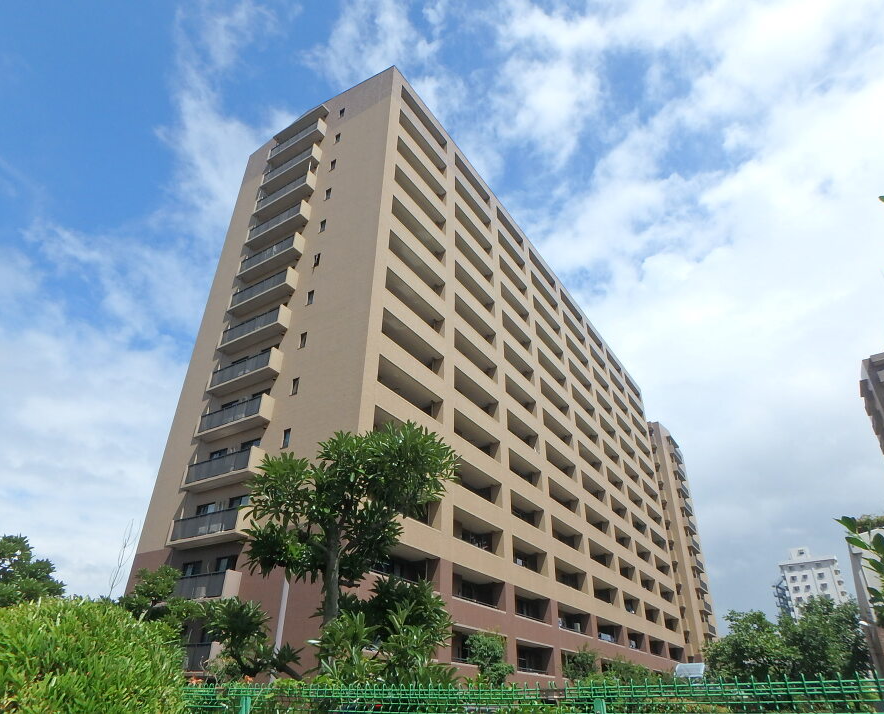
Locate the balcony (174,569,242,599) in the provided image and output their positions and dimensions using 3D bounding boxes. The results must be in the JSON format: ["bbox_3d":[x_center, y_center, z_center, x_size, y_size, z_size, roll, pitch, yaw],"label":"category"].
[{"bbox_3d":[-11.346,10.856,26.584,5.079,1.301,0.939,-18,-37,28],"label":"balcony"}]

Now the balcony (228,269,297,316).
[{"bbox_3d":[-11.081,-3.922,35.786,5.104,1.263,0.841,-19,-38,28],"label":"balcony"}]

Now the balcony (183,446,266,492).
[{"bbox_3d":[-11.269,5.856,29.745,5.079,1.301,0.939,-18,-37,28],"label":"balcony"}]

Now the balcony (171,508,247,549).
[{"bbox_3d":[-11.307,8.307,28.195,5.079,1.301,0.939,-18,-37,28],"label":"balcony"}]

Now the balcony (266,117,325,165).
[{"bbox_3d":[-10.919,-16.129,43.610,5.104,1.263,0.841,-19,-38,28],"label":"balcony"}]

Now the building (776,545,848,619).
[{"bbox_3d":[113.259,82.759,169.946,18.500,47.700,16.000,-18,-37,28],"label":"building"}]

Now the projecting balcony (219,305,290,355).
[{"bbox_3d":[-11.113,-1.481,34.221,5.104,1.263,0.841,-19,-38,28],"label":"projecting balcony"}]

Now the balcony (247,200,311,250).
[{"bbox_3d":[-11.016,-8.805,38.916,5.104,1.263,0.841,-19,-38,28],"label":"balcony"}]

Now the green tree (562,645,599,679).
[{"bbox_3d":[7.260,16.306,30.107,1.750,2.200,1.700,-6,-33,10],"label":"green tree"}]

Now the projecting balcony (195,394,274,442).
[{"bbox_3d":[-11.232,3.405,31.295,5.079,1.301,0.939,-18,-37,28],"label":"projecting balcony"}]

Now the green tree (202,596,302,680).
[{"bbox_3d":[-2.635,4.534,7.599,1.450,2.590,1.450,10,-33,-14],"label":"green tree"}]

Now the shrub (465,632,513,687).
[{"bbox_3d":[1.947,13.004,23.398,2.100,3.480,2.100,-2,-32,4],"label":"shrub"}]

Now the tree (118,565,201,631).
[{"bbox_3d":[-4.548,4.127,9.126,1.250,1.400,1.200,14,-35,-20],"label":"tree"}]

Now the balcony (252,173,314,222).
[{"bbox_3d":[-11.006,-11.300,40.594,5.079,1.301,0.939,-18,-37,28],"label":"balcony"}]

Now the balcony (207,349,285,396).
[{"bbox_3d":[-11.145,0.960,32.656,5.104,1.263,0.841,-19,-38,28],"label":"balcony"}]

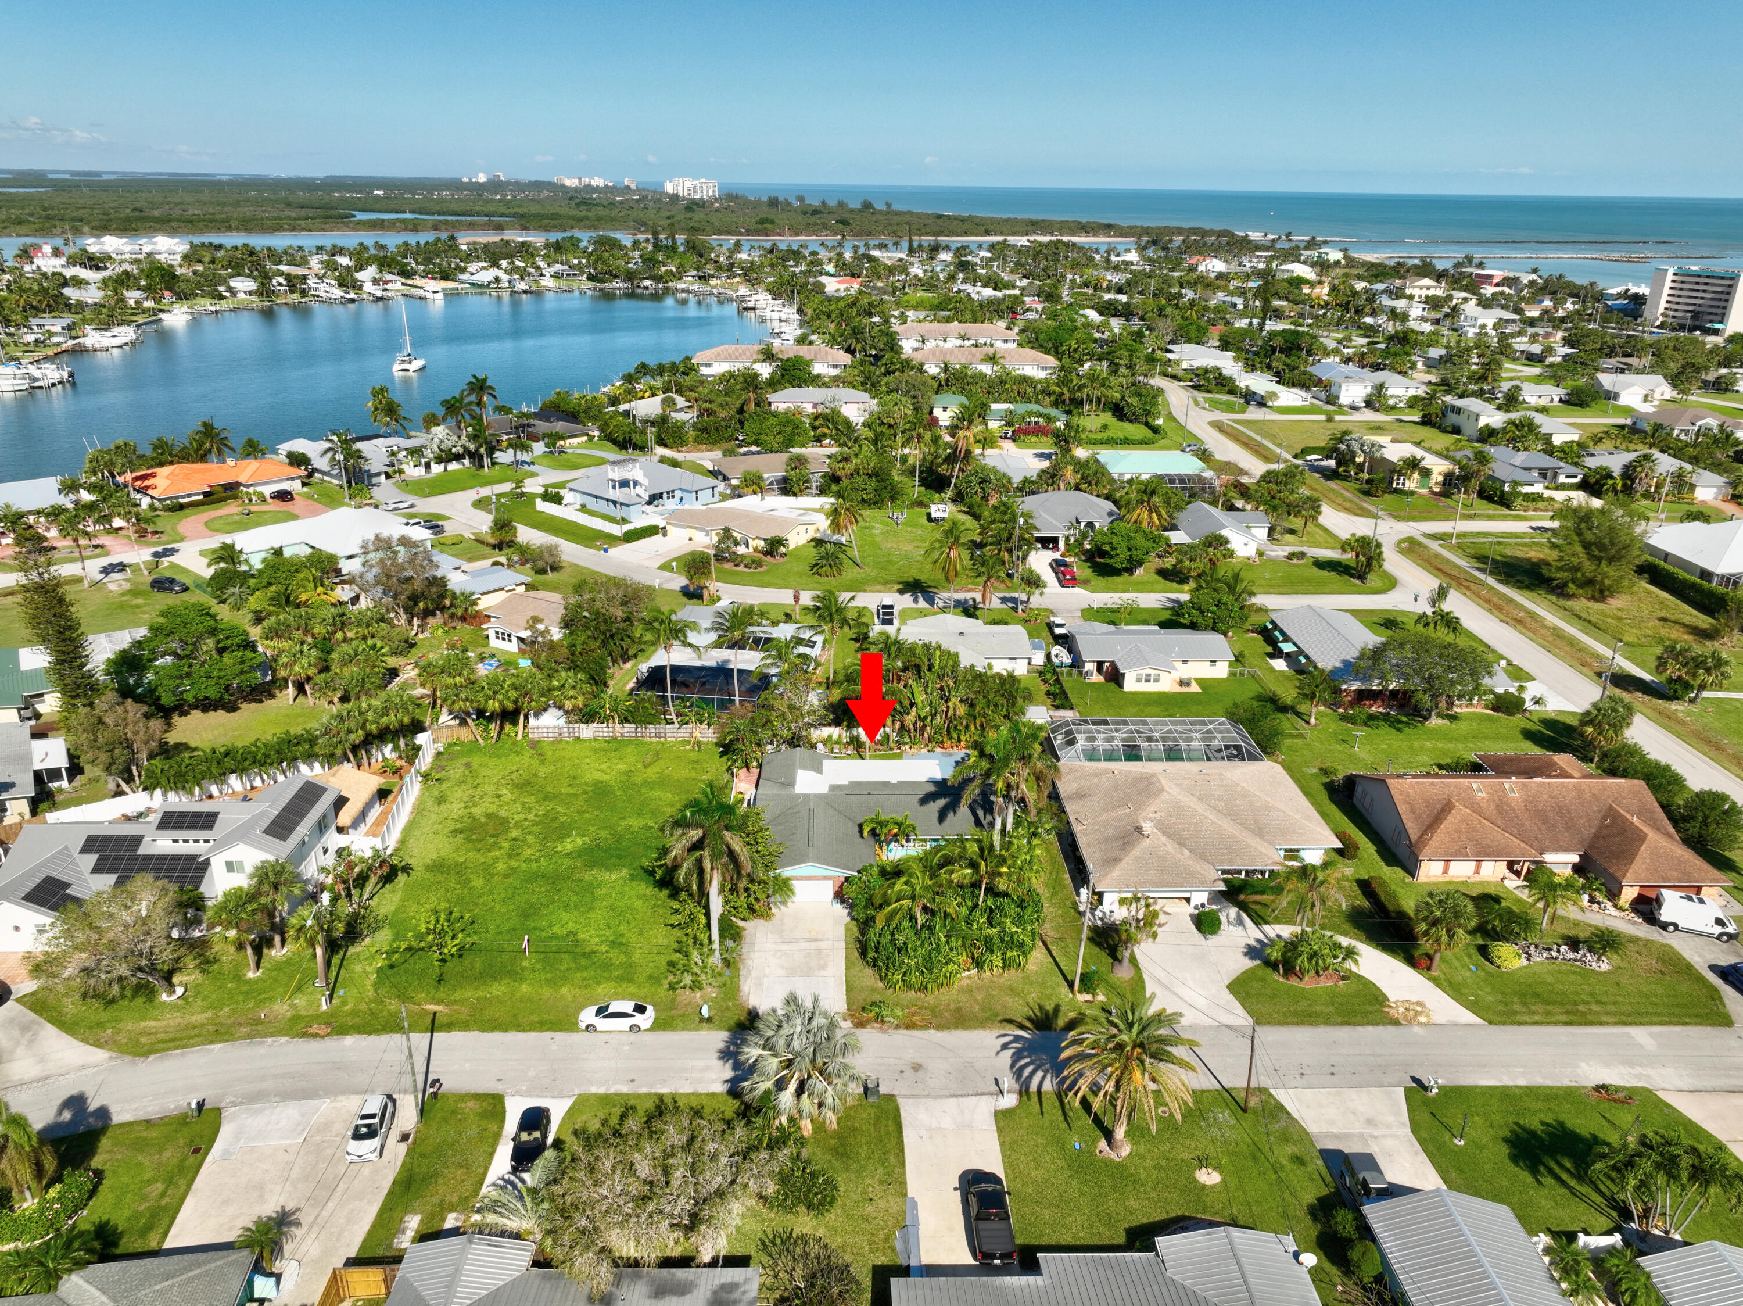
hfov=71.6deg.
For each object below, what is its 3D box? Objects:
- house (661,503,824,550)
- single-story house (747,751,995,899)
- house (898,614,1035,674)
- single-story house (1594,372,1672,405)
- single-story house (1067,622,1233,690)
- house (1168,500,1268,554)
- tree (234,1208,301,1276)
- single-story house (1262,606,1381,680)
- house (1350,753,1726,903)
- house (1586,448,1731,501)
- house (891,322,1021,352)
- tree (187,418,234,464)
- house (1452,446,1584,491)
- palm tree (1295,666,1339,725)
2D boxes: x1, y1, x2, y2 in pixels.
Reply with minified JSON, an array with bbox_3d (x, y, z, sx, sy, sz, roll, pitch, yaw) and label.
[{"bbox_3d":[-19.260,-20.353,187.569,21.600,4.600,16.200,13,25,29],"label":"house"},{"bbox_3d":[-0.300,13.780,101.690,20.200,4.300,20.600,0,21,-1],"label":"single-story house"},{"bbox_3d":[10.758,-0.517,139.476,14.500,3.700,13.700,1,21,-1],"label":"house"},{"bbox_3d":[205.837,-71.769,326.440,19.500,5.600,19.500,-1,21,-4],"label":"single-story house"},{"bbox_3d":[32.102,0.097,138.684,17.600,3.700,14.600,1,21,-1],"label":"single-story house"},{"bbox_3d":[55.383,-19.386,188.005,14.600,4.700,15.700,1,21,-1],"label":"house"},{"bbox_3d":[-30.579,29.768,60.764,2.700,3.500,2.700,1,21,0],"label":"tree"},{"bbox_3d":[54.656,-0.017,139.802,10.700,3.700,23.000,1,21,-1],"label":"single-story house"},{"bbox_3d":[54.965,13.330,103.197,22.900,5.500,22.500,1,21,-1],"label":"house"},{"bbox_3d":[147.062,-35.152,231.269,20.500,5.100,26.000,-1,21,-5],"label":"house"},{"bbox_3d":[27.780,-103.390,396.950,40.500,8.400,20.500,-1,21,-4],"label":"house"},{"bbox_3d":[-121.981,-38.202,222.646,7.300,9.300,7.300,0,21,-2],"label":"tree"},{"bbox_3d":[124.820,-35.590,231.260,18.300,5.300,24.500,0,21,-3],"label":"house"},{"bbox_3d":[45.940,4.470,124.740,4.900,6.100,4.900,1,21,0],"label":"palm tree"}]

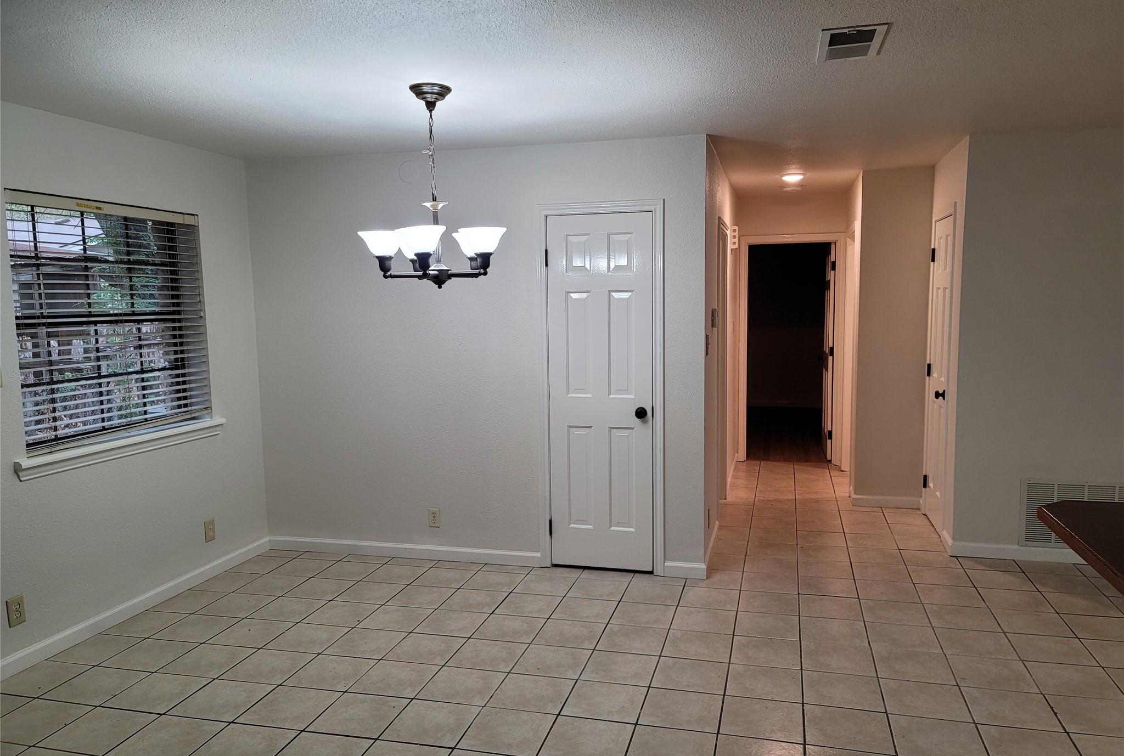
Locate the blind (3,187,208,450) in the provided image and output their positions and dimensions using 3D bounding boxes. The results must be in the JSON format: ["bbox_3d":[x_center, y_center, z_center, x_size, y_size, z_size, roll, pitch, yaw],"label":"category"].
[{"bbox_3d":[-2.251,-0.285,4.120,0.055,1.165,1.200,0,6,15],"label":"blind"}]

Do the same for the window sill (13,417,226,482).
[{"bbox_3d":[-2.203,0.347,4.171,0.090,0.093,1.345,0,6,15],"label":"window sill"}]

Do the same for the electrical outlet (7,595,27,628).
[{"bbox_3d":[-2.380,1.013,3.539,0.008,0.121,0.079,0,6,15],"label":"electrical outlet"}]

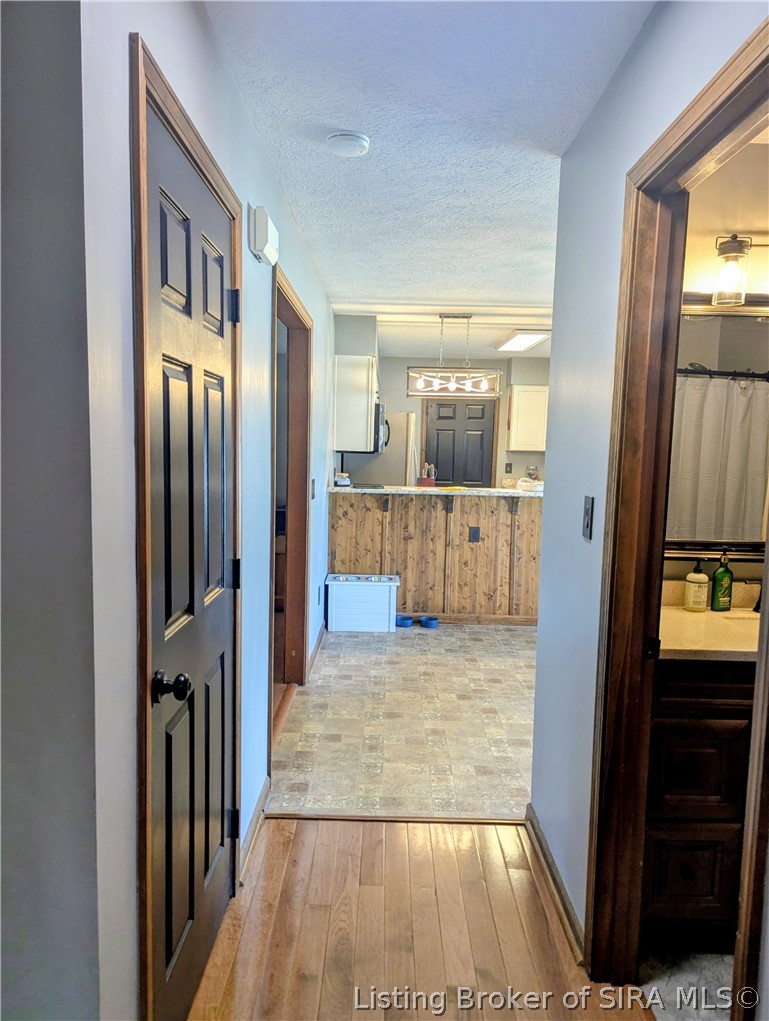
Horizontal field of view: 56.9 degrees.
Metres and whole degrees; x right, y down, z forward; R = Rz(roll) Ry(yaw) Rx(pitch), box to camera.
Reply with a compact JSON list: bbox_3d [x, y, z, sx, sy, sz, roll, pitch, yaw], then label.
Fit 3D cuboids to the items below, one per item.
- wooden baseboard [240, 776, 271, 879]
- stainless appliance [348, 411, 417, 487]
[{"bbox_3d":[-0.469,1.145,2.619,0.024,0.072,0.620,1,6,0],"label":"wooden baseboard"},{"bbox_3d":[-0.040,-0.162,7.481,0.730,1.700,0.740,1,6,0],"label":"stainless appliance"}]

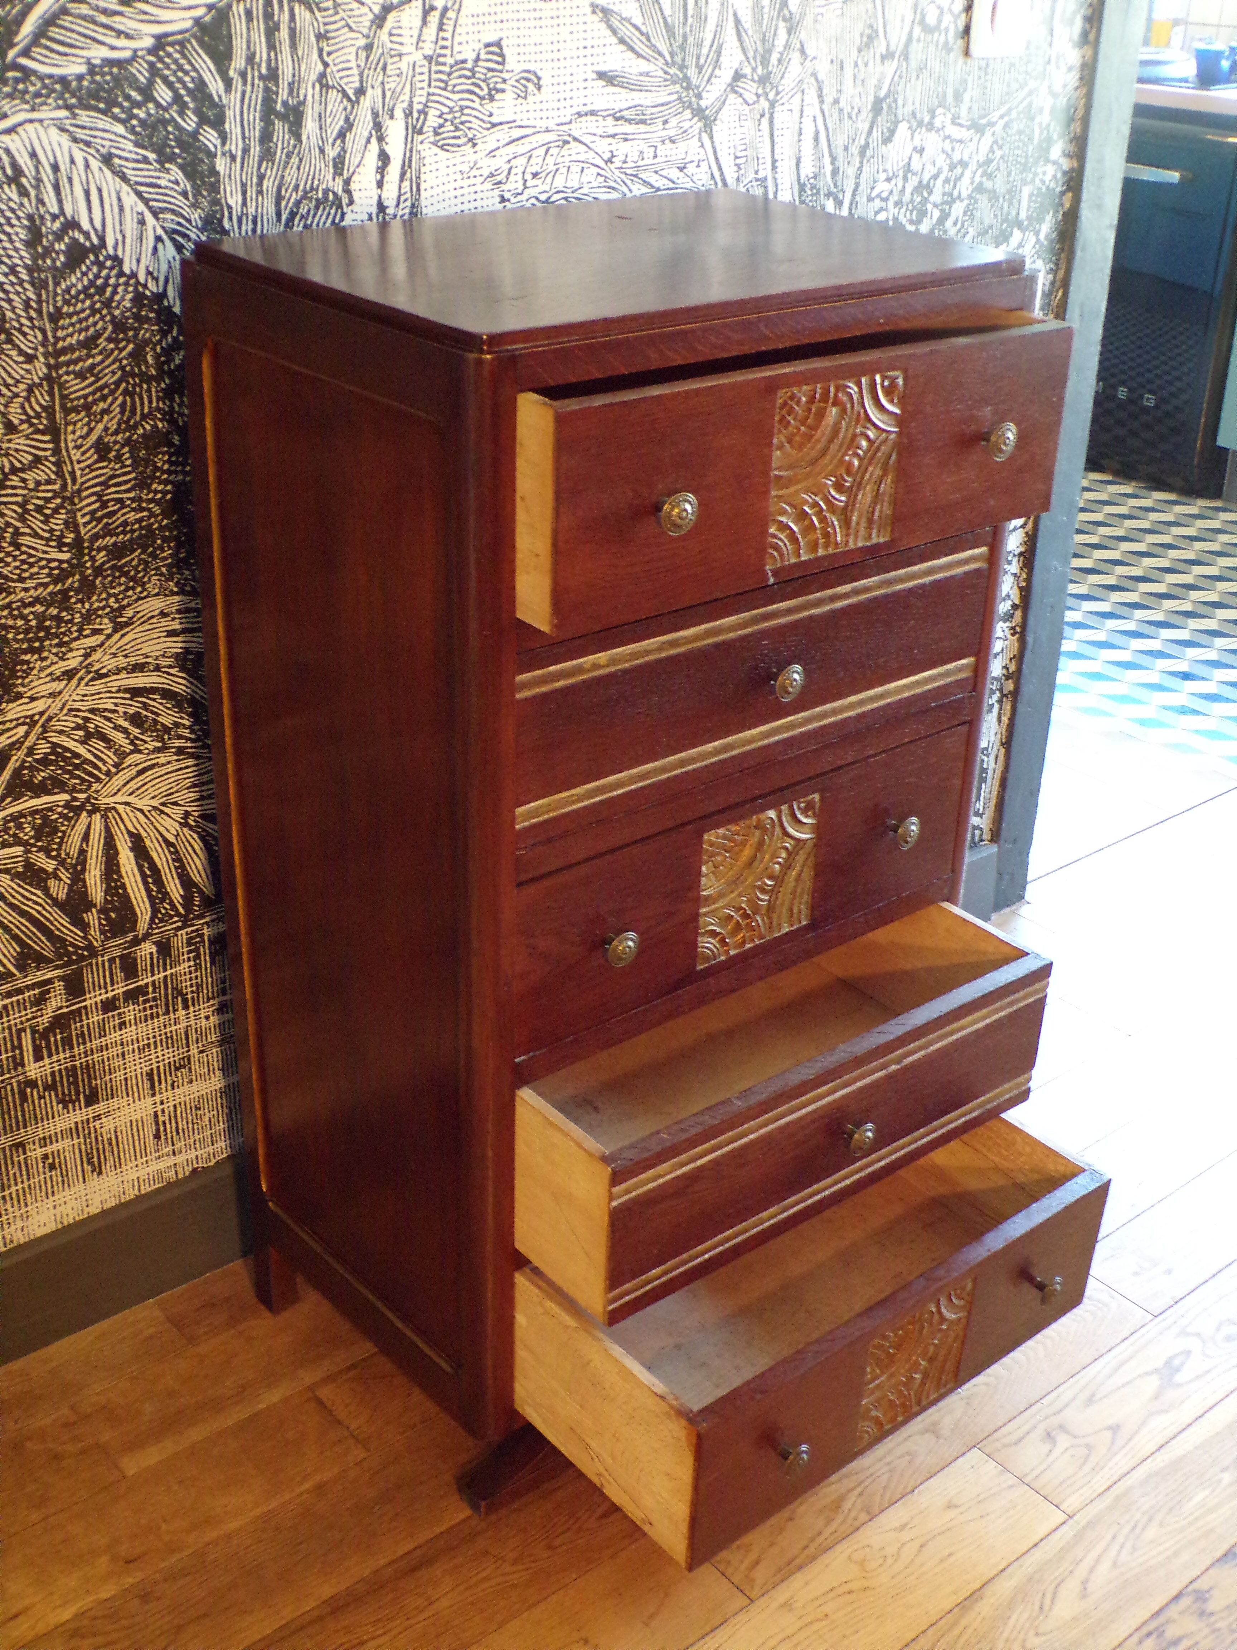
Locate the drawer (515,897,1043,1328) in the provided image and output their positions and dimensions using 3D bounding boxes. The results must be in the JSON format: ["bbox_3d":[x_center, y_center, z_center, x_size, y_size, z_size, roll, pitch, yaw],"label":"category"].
[{"bbox_3d":[0.085,0.194,1.582,0.494,0.156,0.350,-19,34,-35],"label":"drawer"}]

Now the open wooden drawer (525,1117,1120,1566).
[{"bbox_3d":[0.144,0.394,1.599,0.494,0.153,0.350,-19,34,-35],"label":"open wooden drawer"}]

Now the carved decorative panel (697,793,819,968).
[{"bbox_3d":[0.117,0.046,1.477,0.130,0.128,0.012,-19,34,-35],"label":"carved decorative panel"}]

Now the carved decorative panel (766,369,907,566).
[{"bbox_3d":[0.157,-0.257,1.274,0.125,0.127,0.012,-18,34,-33],"label":"carved decorative panel"}]

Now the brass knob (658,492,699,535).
[{"bbox_3d":[0.037,-0.209,1.175,0.031,0.031,0.025,-18,34,-33],"label":"brass knob"}]

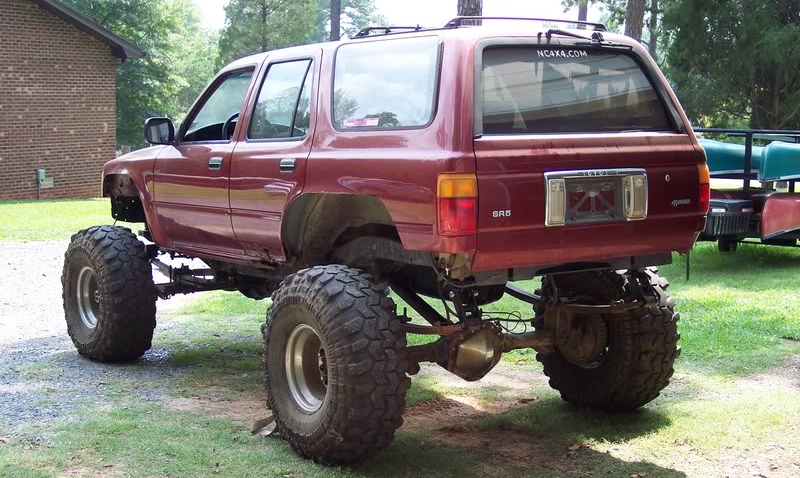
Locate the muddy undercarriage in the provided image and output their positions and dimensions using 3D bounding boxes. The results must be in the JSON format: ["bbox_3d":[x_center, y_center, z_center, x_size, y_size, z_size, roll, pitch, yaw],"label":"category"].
[{"bbox_3d":[-0.431,0.433,7.546,2.082,0.950,3.974,-4,7,-34],"label":"muddy undercarriage"}]

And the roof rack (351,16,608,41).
[{"bbox_3d":[0.416,-1.058,6.110,1.030,0.085,0.920,-4,7,-34],"label":"roof rack"}]

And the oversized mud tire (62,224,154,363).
[{"bbox_3d":[-2.015,0.385,8.313,0.329,0.932,0.932,-5,7,-36],"label":"oversized mud tire"}]

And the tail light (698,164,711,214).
[{"bbox_3d":[1.488,-0.241,5.947,0.172,0.256,0.110,-4,7,-34],"label":"tail light"}]

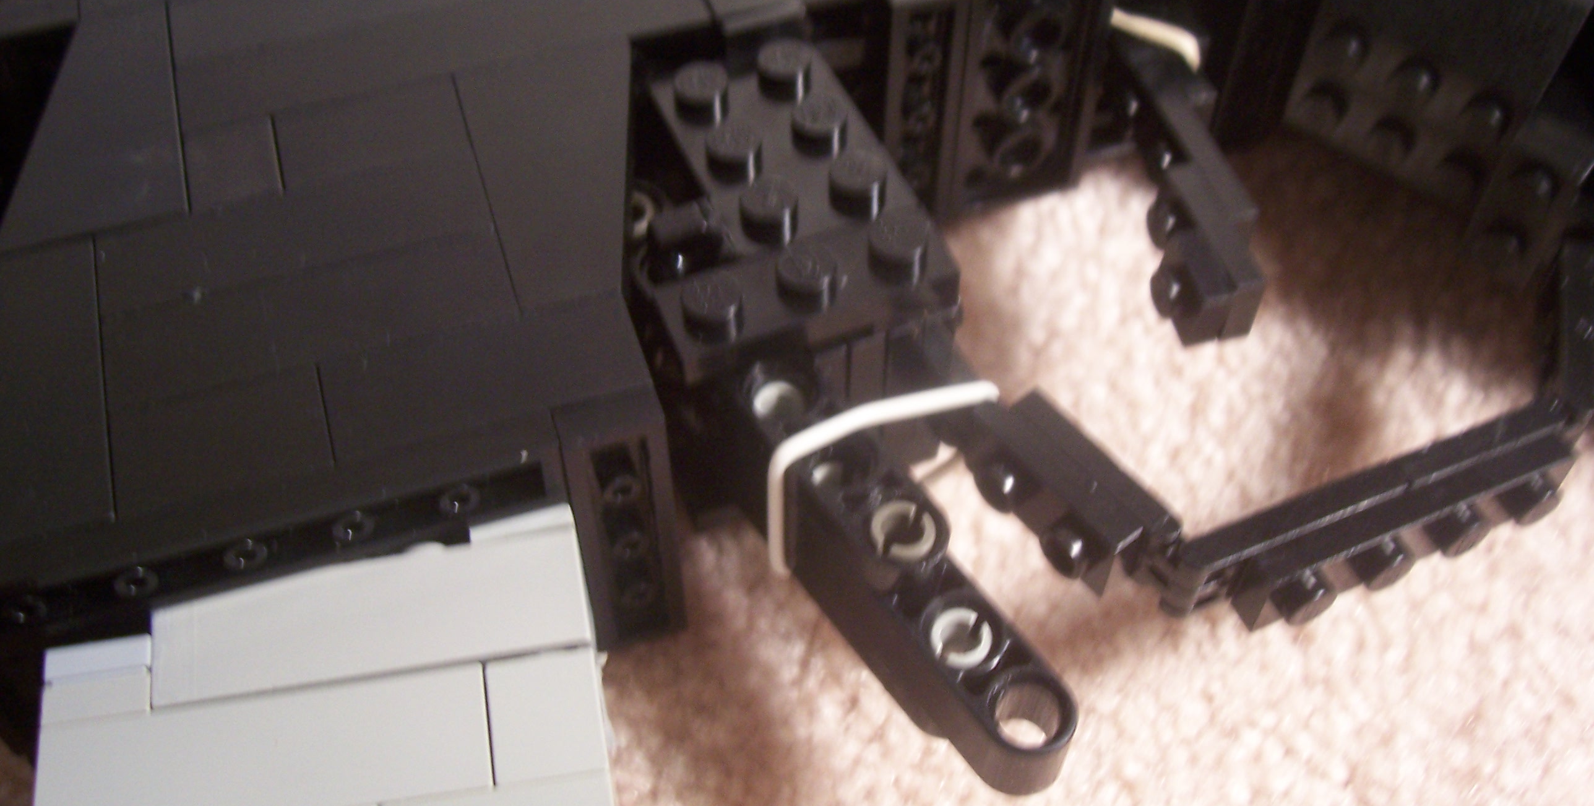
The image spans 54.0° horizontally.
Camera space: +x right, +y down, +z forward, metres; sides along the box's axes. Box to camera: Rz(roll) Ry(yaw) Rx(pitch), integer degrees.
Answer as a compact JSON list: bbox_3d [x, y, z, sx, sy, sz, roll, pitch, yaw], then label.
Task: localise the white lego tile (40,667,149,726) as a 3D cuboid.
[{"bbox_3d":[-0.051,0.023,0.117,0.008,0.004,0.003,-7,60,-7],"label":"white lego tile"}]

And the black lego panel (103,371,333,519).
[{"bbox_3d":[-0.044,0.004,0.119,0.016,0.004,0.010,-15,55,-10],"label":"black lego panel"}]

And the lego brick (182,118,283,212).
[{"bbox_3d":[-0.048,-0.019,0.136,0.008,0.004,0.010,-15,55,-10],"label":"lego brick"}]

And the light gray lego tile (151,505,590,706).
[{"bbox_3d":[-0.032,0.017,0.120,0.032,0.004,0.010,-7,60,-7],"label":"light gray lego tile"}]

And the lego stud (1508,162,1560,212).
[{"bbox_3d":[0.073,-0.021,0.154,0.005,0.005,0.002,36,62,24],"label":"lego stud"}]

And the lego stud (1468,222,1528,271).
[{"bbox_3d":[0.067,-0.015,0.149,0.005,0.005,0.002,36,62,25],"label":"lego stud"}]

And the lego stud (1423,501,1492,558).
[{"bbox_3d":[0.058,0.011,0.137,0.005,0.005,0.002,-20,56,-13],"label":"lego stud"}]

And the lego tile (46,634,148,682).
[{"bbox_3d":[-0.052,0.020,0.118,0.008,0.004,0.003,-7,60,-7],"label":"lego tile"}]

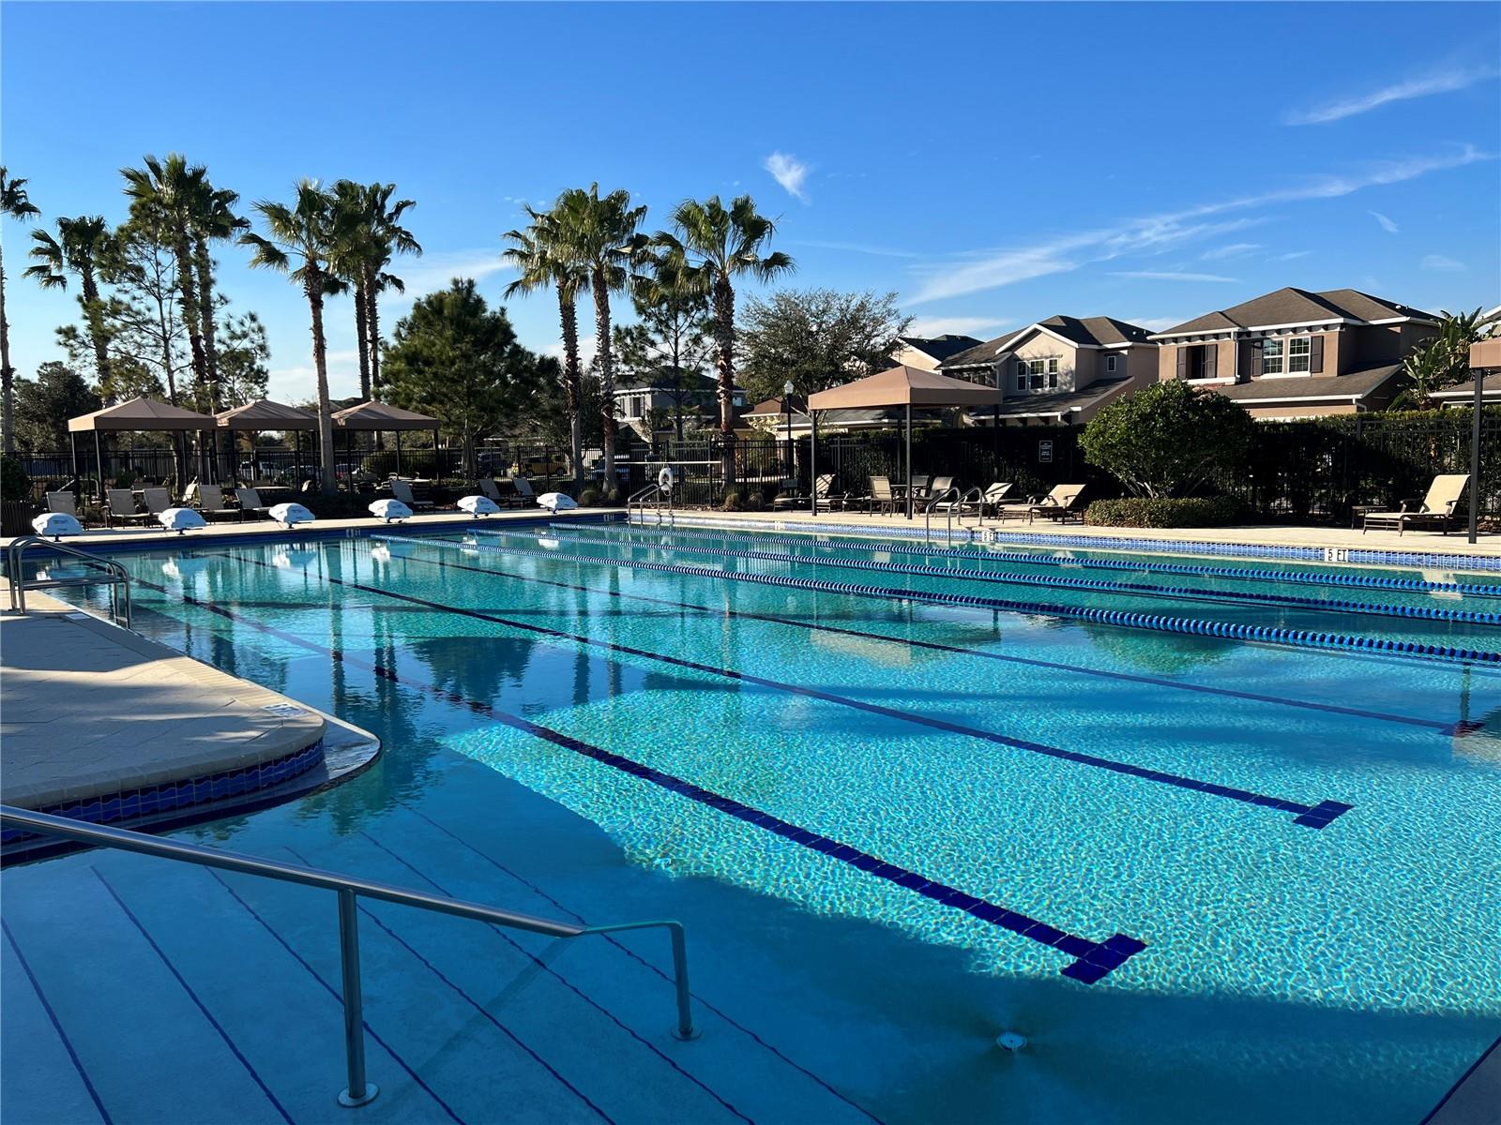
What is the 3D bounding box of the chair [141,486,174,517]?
[{"bbox_3d":[-13.588,-1.314,26.207,0.670,0.880,1.720,-6,7,-40],"label":"chair"}]

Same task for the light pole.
[{"bbox_3d":[1.482,-4.843,43.236,0.420,4.210,0.420,-1,6,0],"label":"light pole"}]

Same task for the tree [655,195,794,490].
[{"bbox_3d":[-0.731,-5.880,31.377,3.800,8.410,3.800,-1,6,-1],"label":"tree"}]

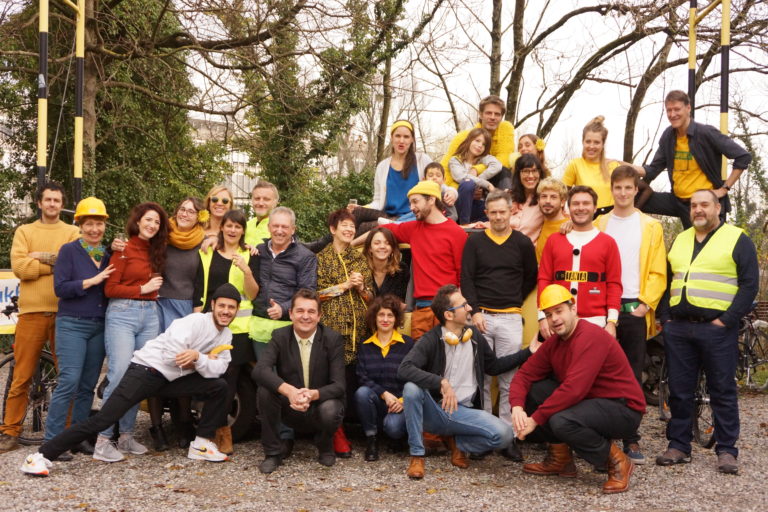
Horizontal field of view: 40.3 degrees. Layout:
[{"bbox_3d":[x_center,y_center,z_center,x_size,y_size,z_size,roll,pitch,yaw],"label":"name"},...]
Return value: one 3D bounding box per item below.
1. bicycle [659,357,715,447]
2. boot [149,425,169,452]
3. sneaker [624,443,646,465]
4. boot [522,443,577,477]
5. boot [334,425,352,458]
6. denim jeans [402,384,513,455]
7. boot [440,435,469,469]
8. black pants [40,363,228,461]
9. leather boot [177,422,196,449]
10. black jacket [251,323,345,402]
[{"bbox_3d":[2.230,0.798,7.720,0.560,1.050,1.750,1,0,-1],"label":"bicycle"},{"bbox_3d":[-1.493,1.207,6.950,0.095,0.160,0.245,1,0,-30],"label":"boot"},{"bbox_3d":[1.623,1.271,6.760,0.105,0.115,0.290,1,0,-14],"label":"sneaker"},{"bbox_3d":[0.997,1.220,6.280,0.315,0.205,0.120,1,0,13],"label":"boot"},{"bbox_3d":[-0.268,1.195,6.750,0.110,0.210,0.260,1,0,-12],"label":"boot"},{"bbox_3d":[0.444,0.967,6.400,0.660,0.460,0.500,1,0,-9],"label":"denim jeans"},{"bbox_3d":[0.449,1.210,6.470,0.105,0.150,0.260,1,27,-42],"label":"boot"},{"bbox_3d":[-1.518,0.946,6.360,1.100,0.570,0.460,1,0,-18],"label":"black pants"},{"bbox_3d":[-1.349,1.213,7.120,0.105,0.170,0.270,1,0,-6],"label":"leather boot"},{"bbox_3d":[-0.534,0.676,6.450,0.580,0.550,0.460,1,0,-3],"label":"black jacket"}]

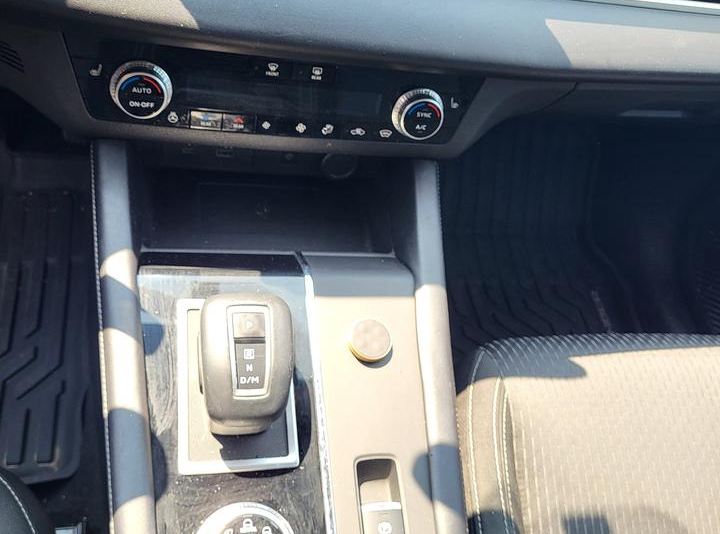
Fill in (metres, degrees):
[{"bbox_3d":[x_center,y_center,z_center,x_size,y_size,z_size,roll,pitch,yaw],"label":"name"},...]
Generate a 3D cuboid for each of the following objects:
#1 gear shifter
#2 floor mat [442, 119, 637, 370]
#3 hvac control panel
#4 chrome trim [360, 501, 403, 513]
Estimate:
[{"bbox_3d":[-0.081,0.069,0.500,0.061,0.075,0.092,1,65,-17],"label":"gear shifter"},{"bbox_3d":[0.211,-0.007,1.049,0.480,0.120,0.660,1,67,-17],"label":"floor mat"},{"bbox_3d":[-0.056,-0.135,0.568,0.325,0.074,0.036,1,29,-17],"label":"hvac control panel"},{"bbox_3d":[0.015,0.176,0.525,0.030,0.006,0.008,1,65,-17],"label":"chrome trim"}]

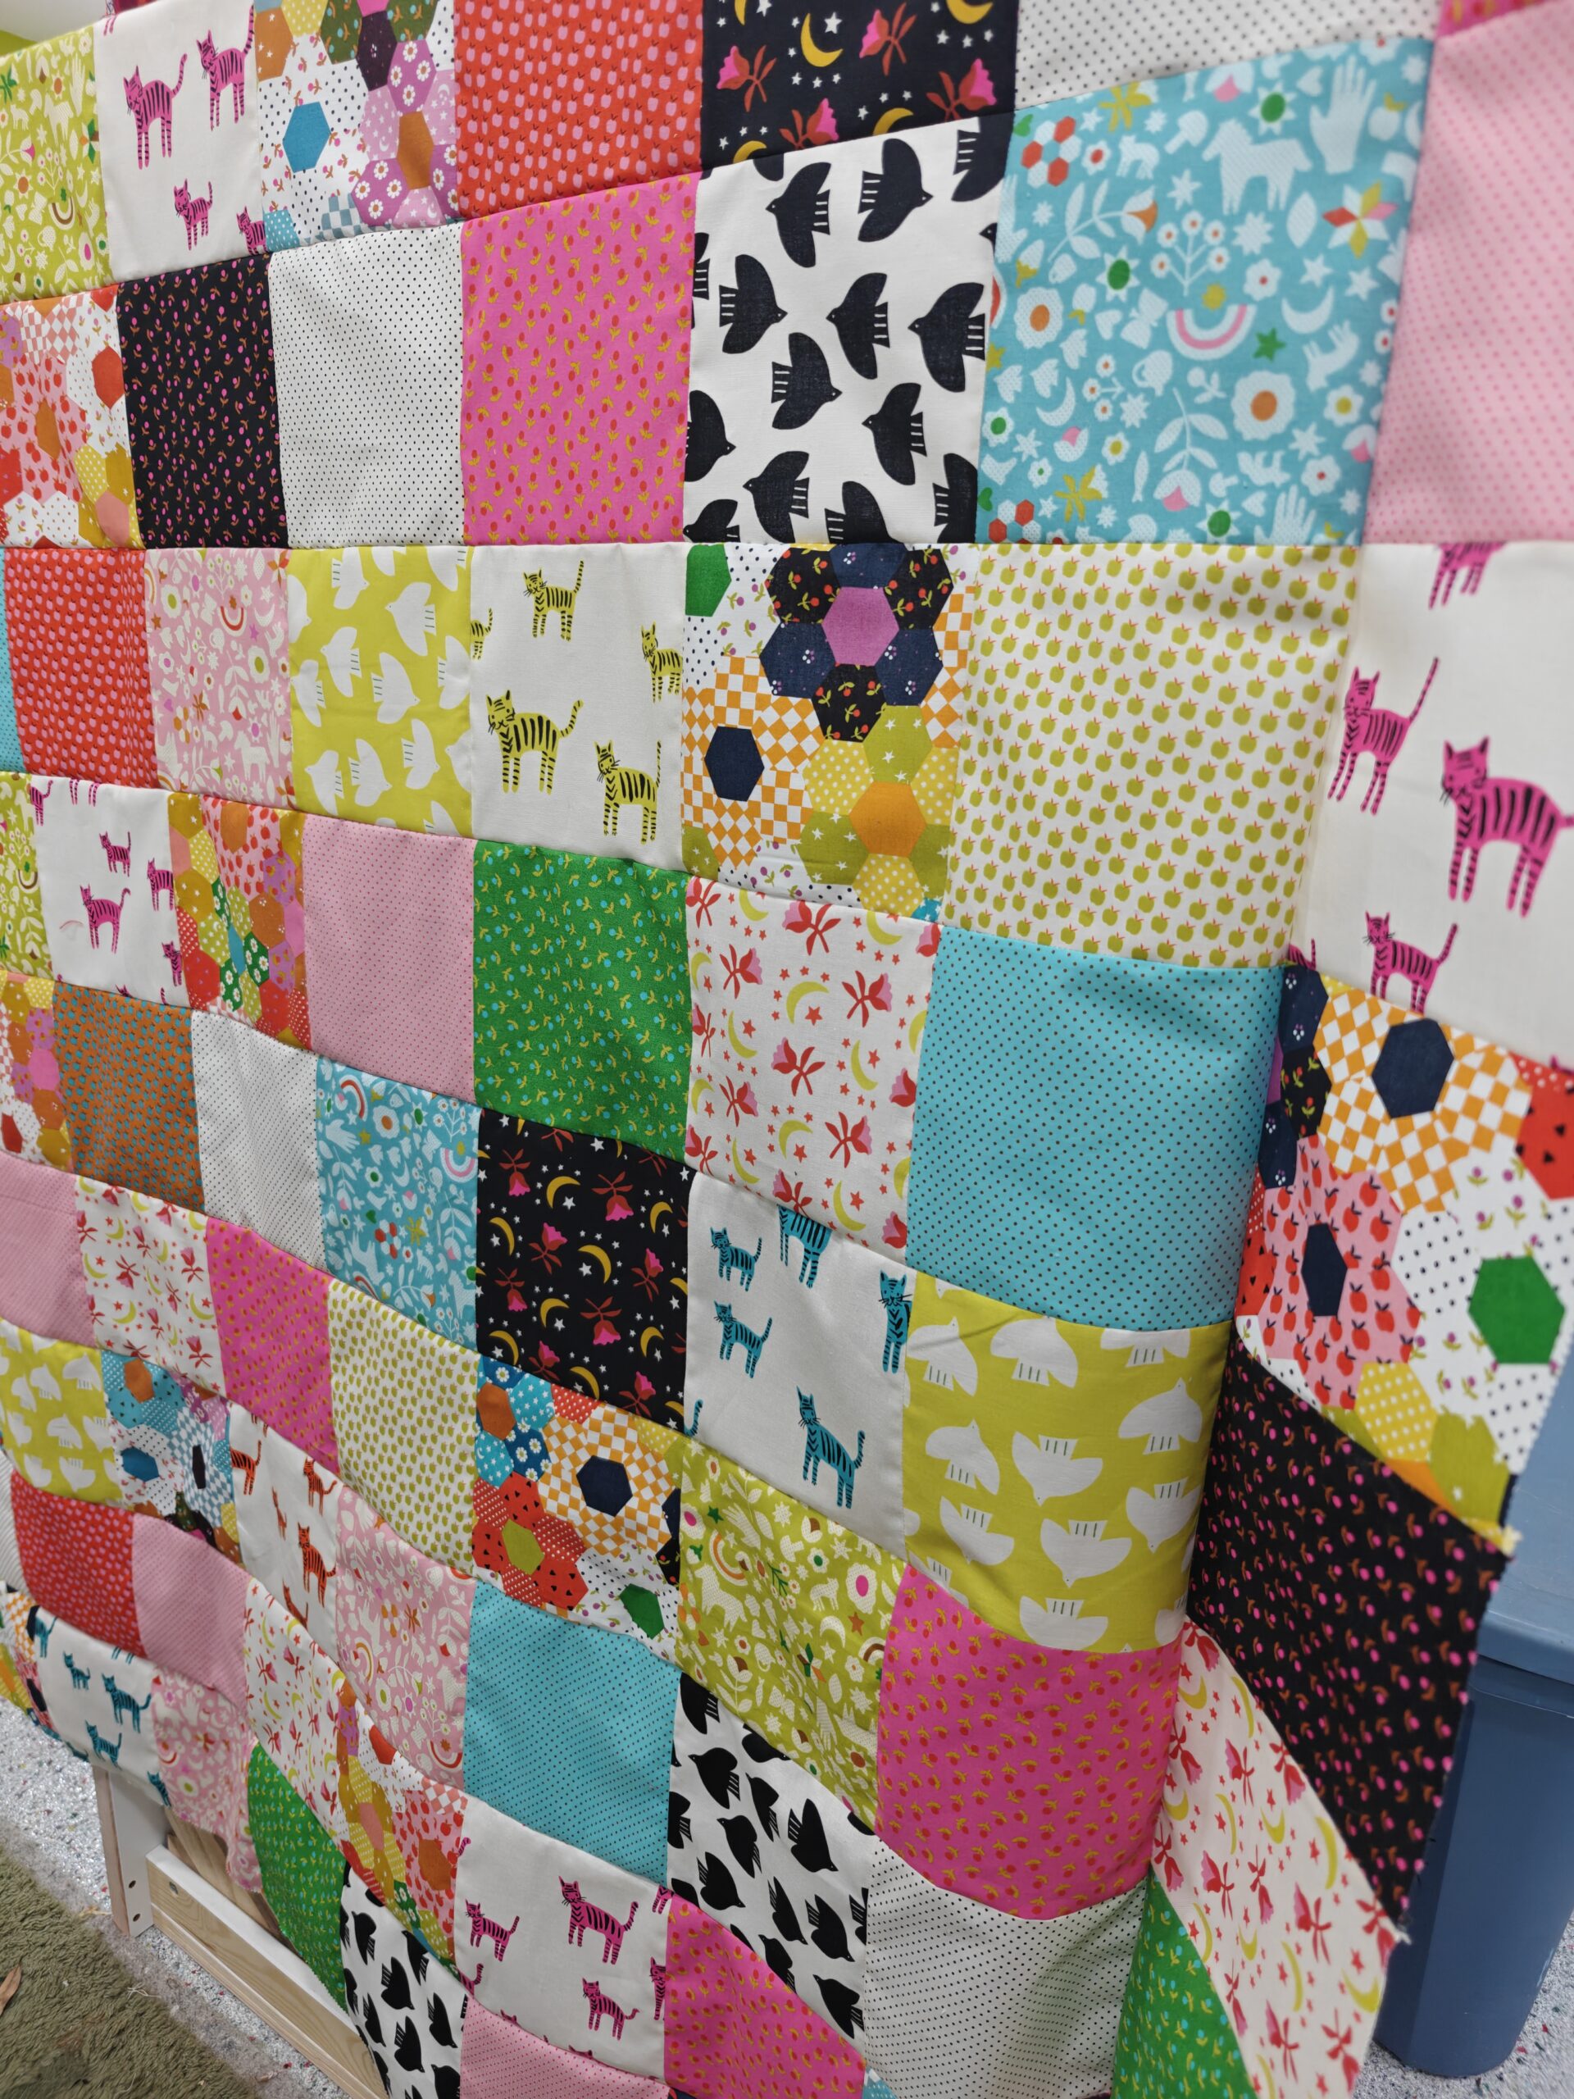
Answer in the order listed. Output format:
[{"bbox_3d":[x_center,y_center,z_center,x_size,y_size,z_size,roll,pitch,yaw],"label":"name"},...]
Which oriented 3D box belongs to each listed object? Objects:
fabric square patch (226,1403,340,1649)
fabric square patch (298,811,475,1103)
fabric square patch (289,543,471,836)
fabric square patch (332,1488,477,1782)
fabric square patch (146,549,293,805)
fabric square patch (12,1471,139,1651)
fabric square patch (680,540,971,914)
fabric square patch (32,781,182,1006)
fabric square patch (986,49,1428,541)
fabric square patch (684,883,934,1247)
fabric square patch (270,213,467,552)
[{"bbox_3d":[-0.277,0.266,0.770,0.113,0.116,0.014,14,18,40],"label":"fabric square patch"},{"bbox_3d":[-0.183,-0.043,0.641,0.117,0.118,0.010,13,18,33],"label":"fabric square patch"},{"bbox_3d":[-0.172,-0.152,0.589,0.113,0.117,0.010,12,18,34],"label":"fabric square patch"},{"bbox_3d":[-0.199,0.304,0.724,0.116,0.120,0.010,13,14,39],"label":"fabric square patch"},{"bbox_3d":[-0.267,-0.176,0.657,0.114,0.114,0.010,13,18,34],"label":"fabric square patch"},{"bbox_3d":[-0.473,0.342,0.930,0.115,0.119,0.014,15,22,22],"label":"fabric square patch"},{"bbox_3d":[0.009,-0.108,0.467,0.114,0.117,0.010,12,16,36],"label":"fabric square patch"},{"bbox_3d":[-0.373,-0.086,0.766,0.117,0.119,0.010,10,19,29],"label":"fabric square patch"},{"bbox_3d":[0.105,-0.195,0.373,0.113,0.116,0.010,13,17,34],"label":"fabric square patch"},{"bbox_3d":[0.004,0.005,0.512,0.114,0.120,0.010,14,19,38],"label":"fabric square patch"},{"bbox_3d":[-0.174,-0.270,0.577,0.117,0.117,0.010,13,19,33],"label":"fabric square patch"}]

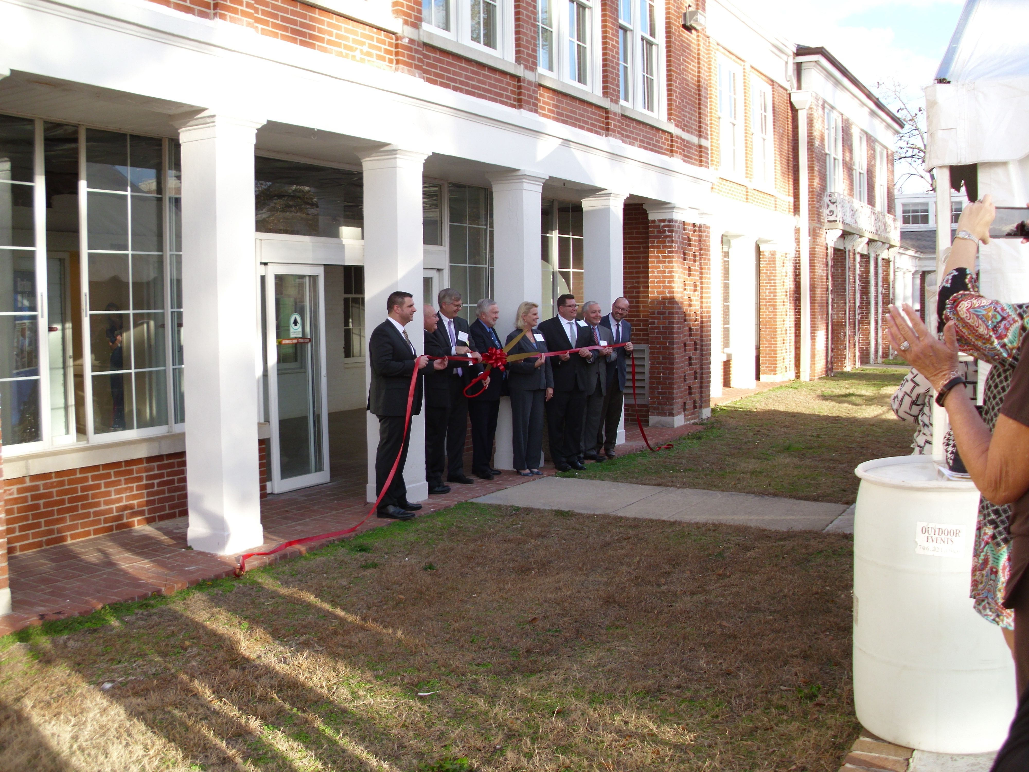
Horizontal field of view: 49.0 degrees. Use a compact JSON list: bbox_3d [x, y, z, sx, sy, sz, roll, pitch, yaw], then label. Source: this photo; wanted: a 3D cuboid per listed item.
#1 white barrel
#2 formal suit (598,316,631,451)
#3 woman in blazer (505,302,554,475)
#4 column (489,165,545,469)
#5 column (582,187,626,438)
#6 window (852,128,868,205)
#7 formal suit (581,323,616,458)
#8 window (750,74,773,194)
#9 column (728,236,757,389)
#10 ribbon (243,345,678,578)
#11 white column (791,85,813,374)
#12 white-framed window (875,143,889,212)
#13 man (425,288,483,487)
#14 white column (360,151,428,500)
[{"bbox_3d":[1.500,0.757,3.990,0.590,0.900,0.590,0,4,0],"label":"white barrel"},{"bbox_3d":[1.073,-0.036,12.620,0.490,1.520,0.340,-2,5,-27],"label":"formal suit"},{"bbox_3d":[0.152,0.019,11.220,0.460,1.710,0.320,-4,6,-42],"label":"woman in blazer"},{"bbox_3d":[0.034,-0.641,11.545,0.450,2.980,0.460,2,5,29],"label":"column"},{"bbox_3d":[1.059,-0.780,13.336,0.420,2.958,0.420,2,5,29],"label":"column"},{"bbox_3d":[8.748,-5.464,28.600,0.130,2.030,1.650,2,5,29],"label":"window"},{"bbox_3d":[0.904,0.036,12.274,0.360,1.480,0.520,4,6,45],"label":"formal suit"},{"bbox_3d":[5.063,-5.096,23.100,0.130,2.200,1.560,2,5,29],"label":"window"},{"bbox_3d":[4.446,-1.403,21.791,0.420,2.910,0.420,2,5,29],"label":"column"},{"bbox_3d":[0.026,0.324,10.297,0.420,1.360,7.100,2,5,29],"label":"ribbon"},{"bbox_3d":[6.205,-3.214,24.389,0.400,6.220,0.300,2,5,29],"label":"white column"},{"bbox_3d":[10.758,-6.015,33.078,0.150,2.200,1.700,2,5,29],"label":"white-framed window"},{"bbox_3d":[-0.557,0.001,10.640,0.560,1.840,0.420,-3,5,-35],"label":"man"},{"bbox_3d":[-1.016,-0.495,9.674,0.450,2.980,0.460,2,5,29],"label":"white column"}]

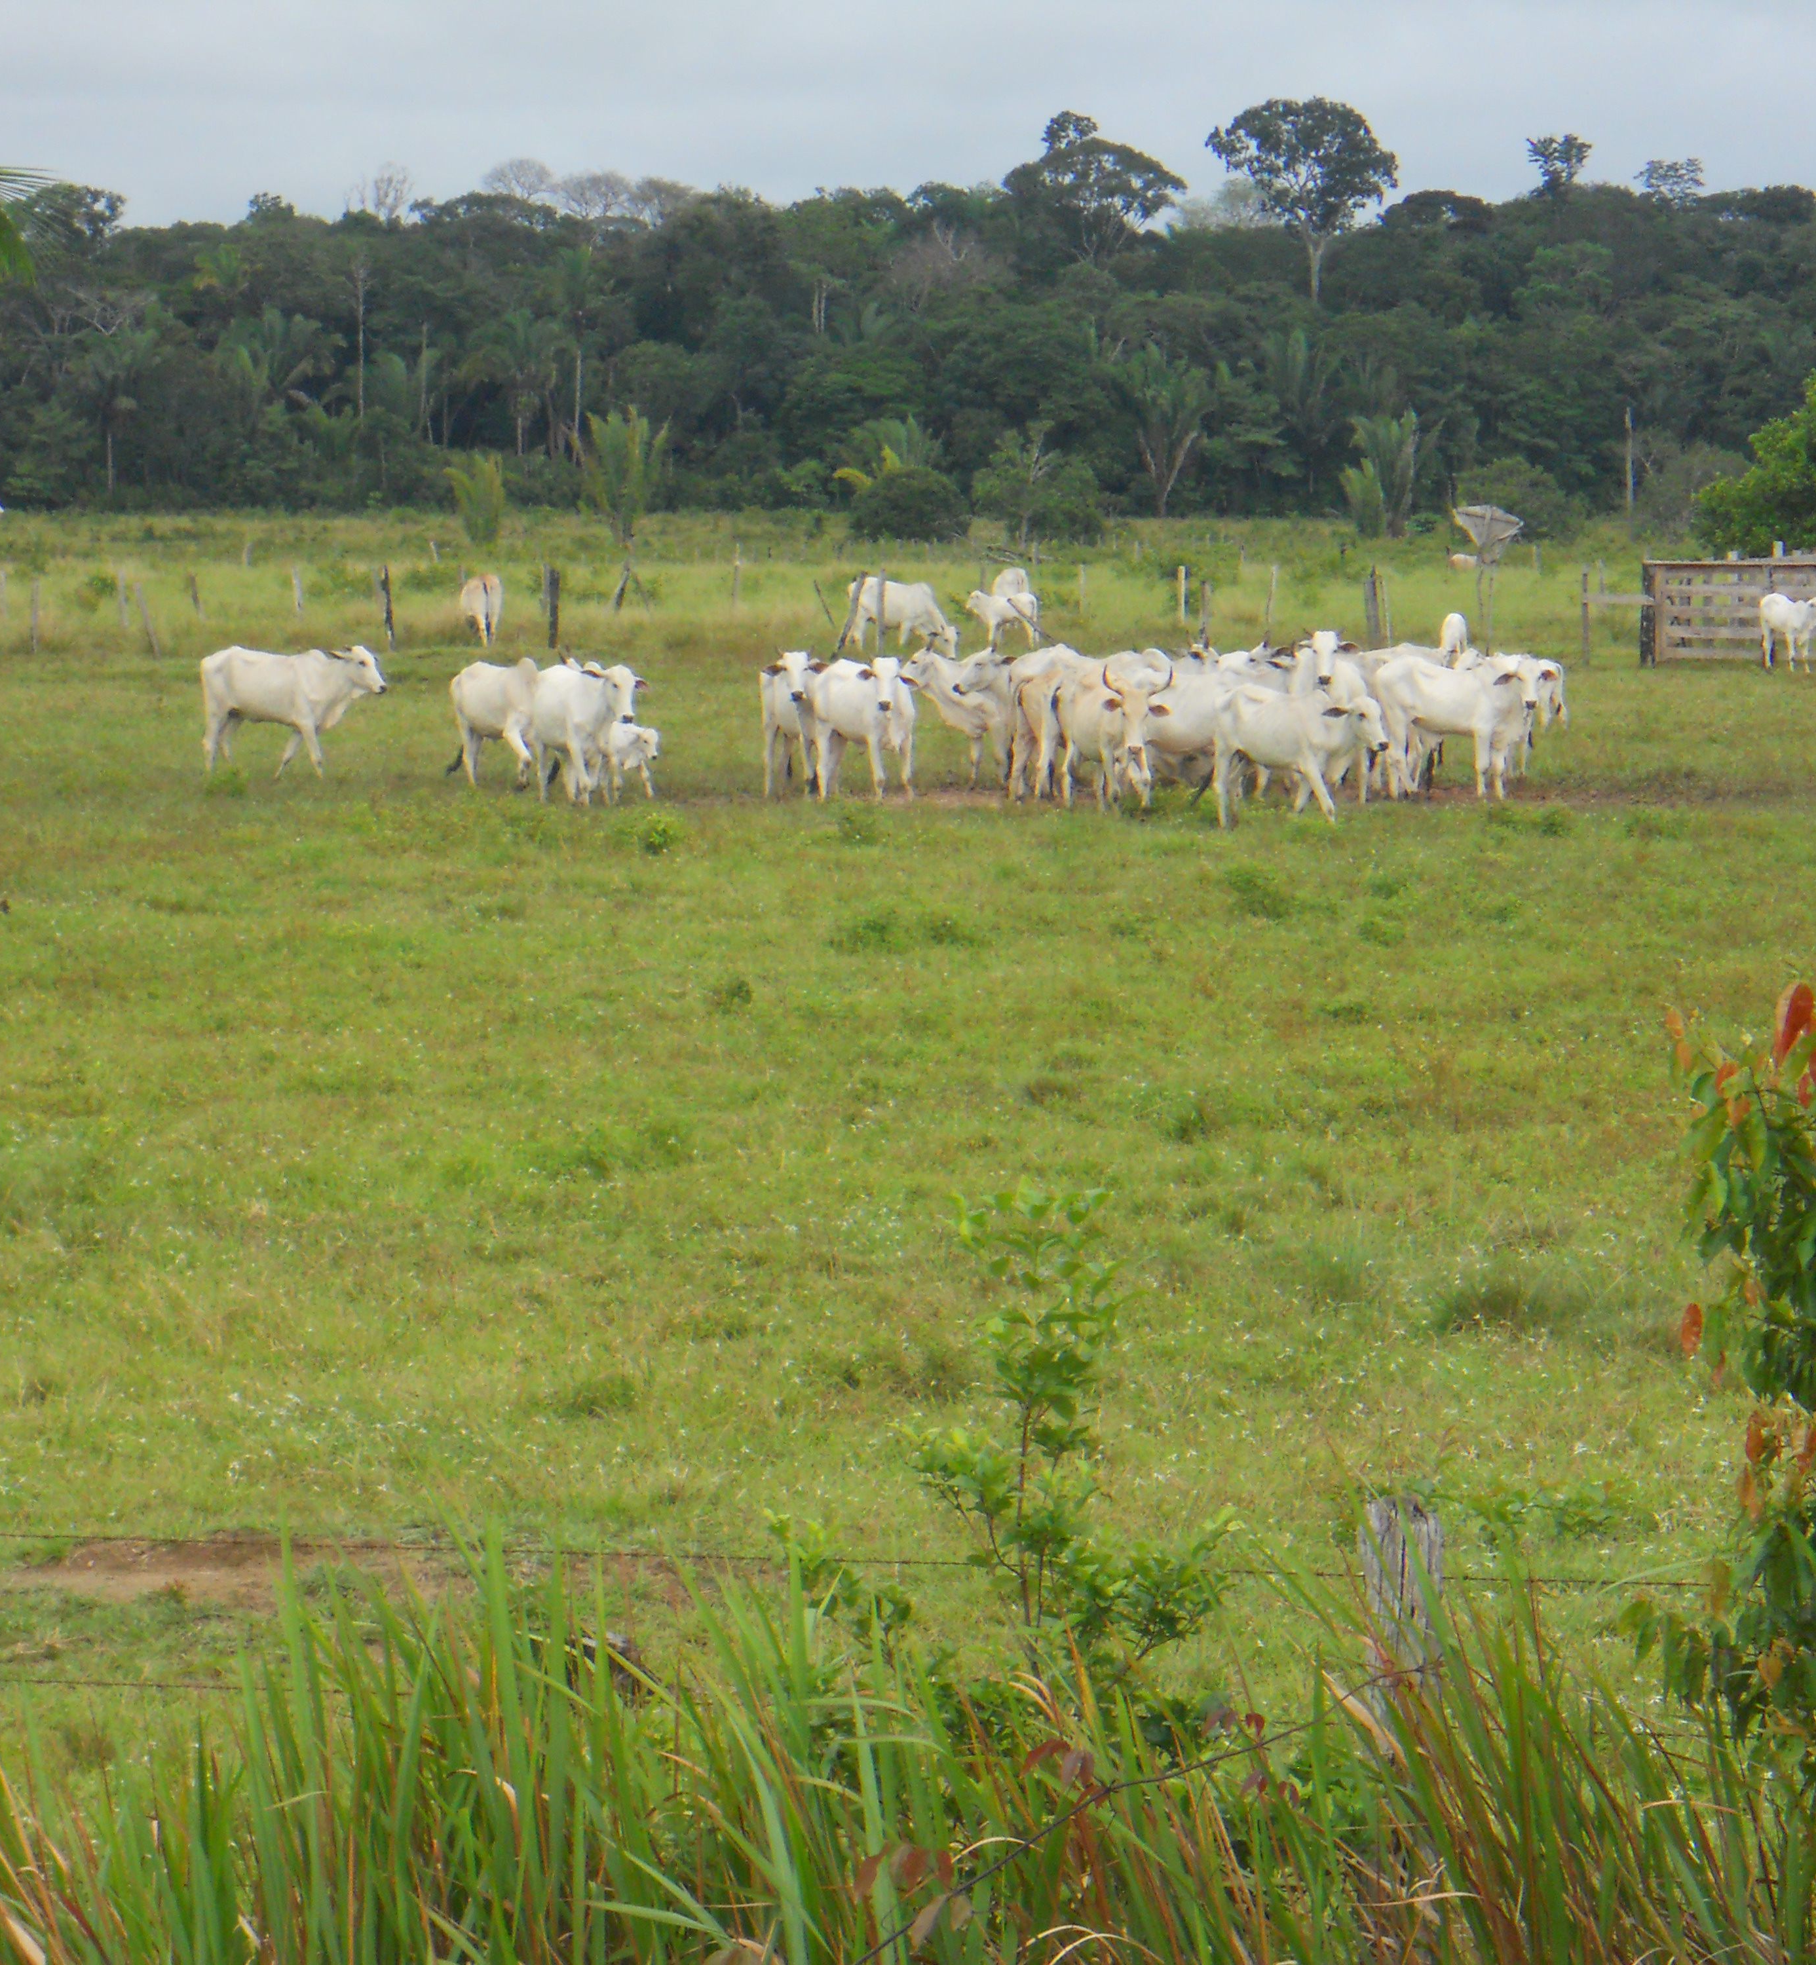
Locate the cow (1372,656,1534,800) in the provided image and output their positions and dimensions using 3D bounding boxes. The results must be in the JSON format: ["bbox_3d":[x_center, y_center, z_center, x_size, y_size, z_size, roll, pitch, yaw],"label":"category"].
[{"bbox_3d":[5.447,-2.539,106.000,1.850,1.410,0.600,2,4,40],"label":"cow"}]

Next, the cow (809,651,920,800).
[{"bbox_3d":[-0.458,-2.663,110.300,0.600,1.500,2.000,-2,3,-32],"label":"cow"}]

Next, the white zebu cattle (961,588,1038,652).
[{"bbox_3d":[1.732,-6.736,197.000,1.500,1.150,0.400,0,3,2],"label":"white zebu cattle"}]

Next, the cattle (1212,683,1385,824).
[{"bbox_3d":[3.884,-2.251,105.000,1.850,1.400,0.500,0,3,-8],"label":"cattle"}]

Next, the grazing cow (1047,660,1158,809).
[{"bbox_3d":[2.022,-2.494,108.500,0.580,1.520,2.000,-2,4,-38],"label":"grazing cow"}]

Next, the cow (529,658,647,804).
[{"bbox_3d":[-3.182,-2.509,105.600,0.580,1.420,1.950,-1,3,-24],"label":"cow"}]

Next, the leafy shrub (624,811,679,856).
[{"bbox_3d":[-2.185,-1.276,90.500,0.460,0.380,0.440,0,3,0],"label":"leafy shrub"}]

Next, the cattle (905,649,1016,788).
[{"bbox_3d":[0.864,-2.754,110.500,2.100,1.450,0.620,-2,3,-32],"label":"cattle"}]

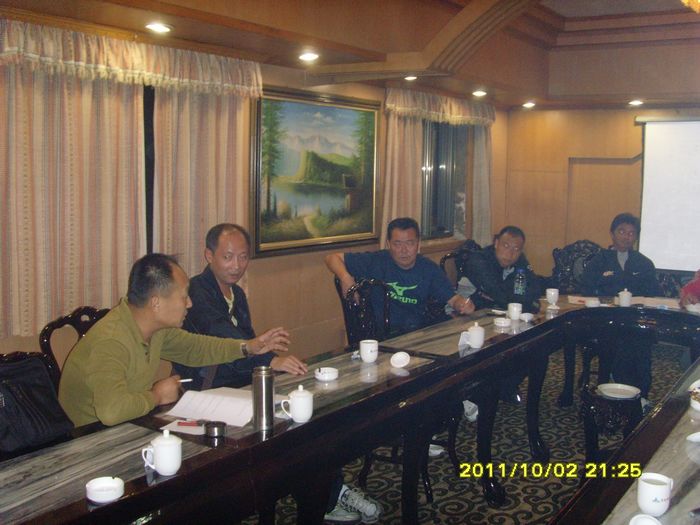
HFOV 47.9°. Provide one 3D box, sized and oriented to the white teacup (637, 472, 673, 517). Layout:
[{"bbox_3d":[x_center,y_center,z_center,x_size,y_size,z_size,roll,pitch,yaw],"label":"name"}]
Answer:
[{"bbox_3d":[0.698,0.525,1.799,0.097,0.084,0.075,-5,8,-41],"label":"white teacup"}]

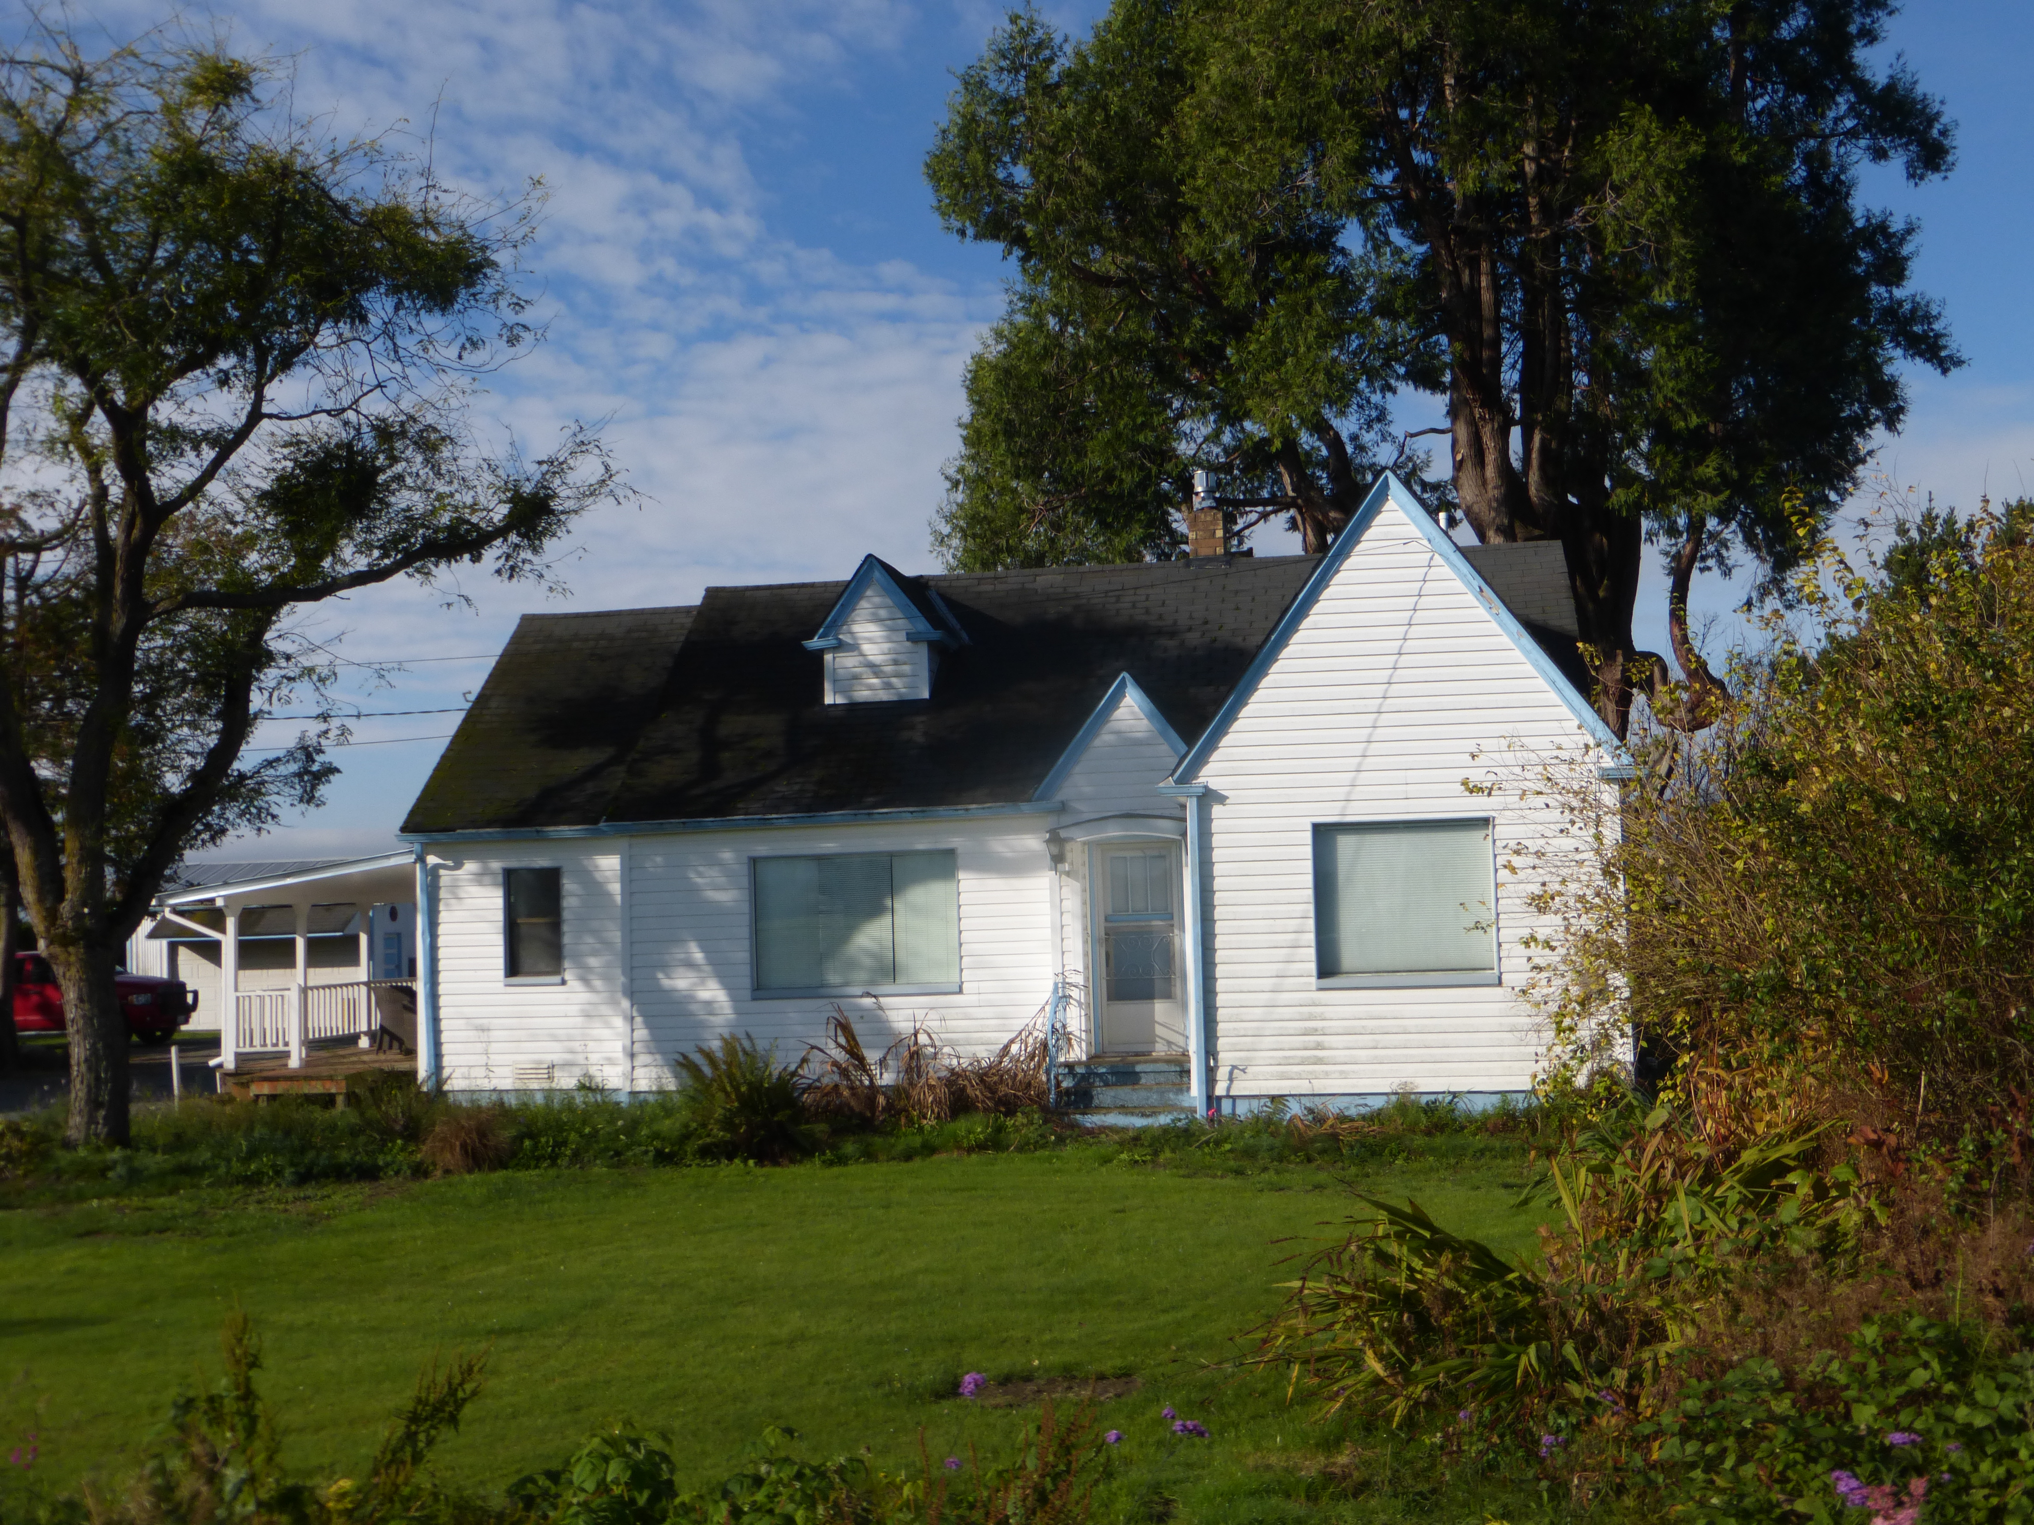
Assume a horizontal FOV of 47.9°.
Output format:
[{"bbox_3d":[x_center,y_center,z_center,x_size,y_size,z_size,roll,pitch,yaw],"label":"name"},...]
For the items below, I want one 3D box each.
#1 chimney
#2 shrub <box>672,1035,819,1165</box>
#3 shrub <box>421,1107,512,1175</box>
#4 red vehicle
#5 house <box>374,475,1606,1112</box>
[{"bbox_3d":[2.160,-2.820,26.072,0.450,1.050,0.450,-2,-4,8],"label":"chimney"},{"bbox_3d":[-2.344,2.933,20.000,1.260,1.080,1.200,-2,-4,8],"label":"shrub"},{"bbox_3d":[-4.685,3.218,19.500,0.770,0.570,0.720,-2,-4,8],"label":"shrub"},{"bbox_3d":[-19.748,4.940,47.000,5.700,1.920,2.000,-3,-4,17],"label":"red vehicle"},{"bbox_3d":[-0.080,0.628,24.892,12.240,5.860,9.850,-2,-4,8],"label":"house"}]

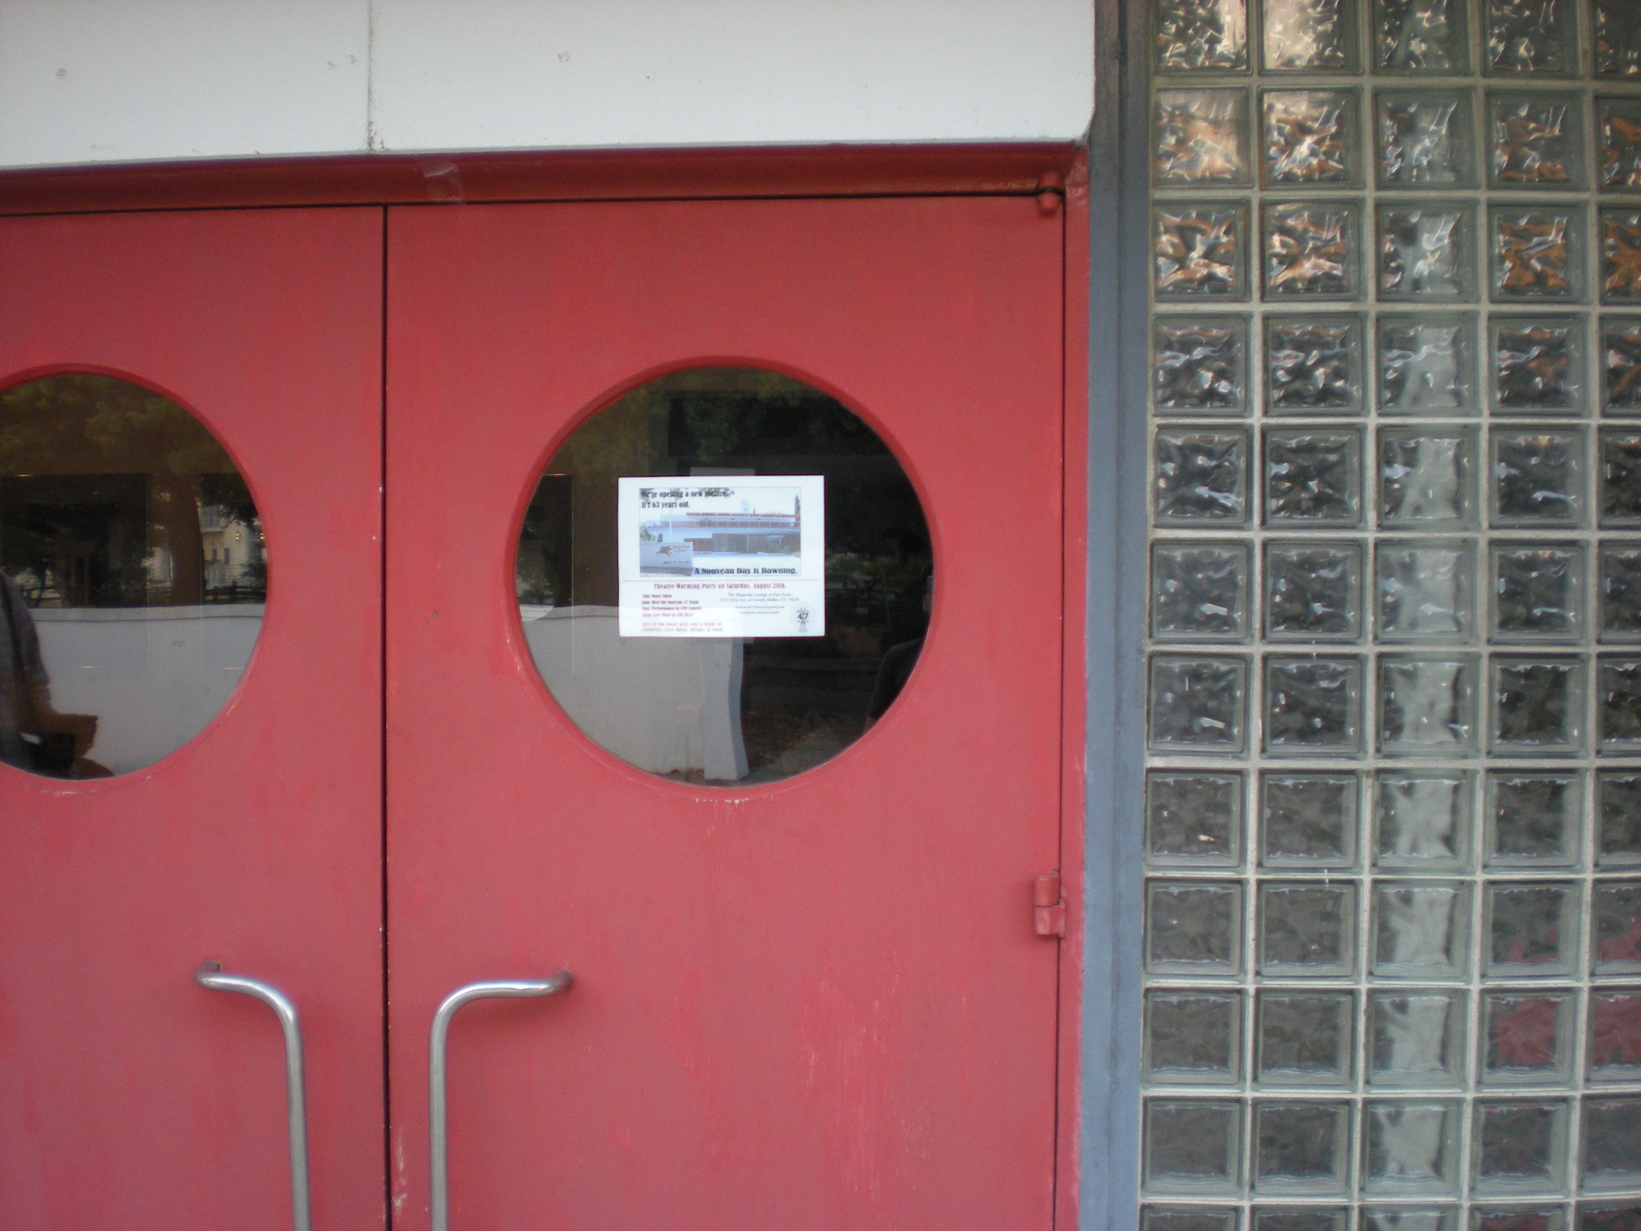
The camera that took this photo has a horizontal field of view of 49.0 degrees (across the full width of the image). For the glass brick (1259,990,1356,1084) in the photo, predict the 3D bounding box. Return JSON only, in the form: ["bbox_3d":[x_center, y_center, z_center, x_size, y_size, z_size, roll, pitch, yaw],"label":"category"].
[{"bbox_3d":[0.653,0.562,2.450,0.140,0.140,0.090,0,1,4],"label":"glass brick"}]

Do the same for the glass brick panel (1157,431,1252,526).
[{"bbox_3d":[0.513,-0.185,2.444,0.140,0.140,0.090,0,1,4],"label":"glass brick panel"}]

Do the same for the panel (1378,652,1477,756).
[{"bbox_3d":[0.808,0.117,2.422,0.140,0.140,0.085,0,1,3],"label":"panel"}]

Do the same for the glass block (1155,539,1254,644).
[{"bbox_3d":[0.516,-0.034,2.468,0.143,0.143,0.088,0,2,4],"label":"glass block"}]

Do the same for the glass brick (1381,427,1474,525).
[{"bbox_3d":[0.813,-0.184,2.444,0.143,0.143,0.088,0,2,4],"label":"glass brick"}]

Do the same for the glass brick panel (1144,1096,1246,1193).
[{"bbox_3d":[0.508,0.720,2.484,0.143,0.143,0.088,0,2,4],"label":"glass brick panel"}]

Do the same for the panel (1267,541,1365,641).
[{"bbox_3d":[0.659,-0.034,2.428,0.140,0.140,0.085,0,1,3],"label":"panel"}]

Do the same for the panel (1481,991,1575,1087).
[{"bbox_3d":[0.939,0.559,2.424,0.140,0.140,0.085,0,1,3],"label":"panel"}]

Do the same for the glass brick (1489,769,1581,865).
[{"bbox_3d":[0.946,0.267,2.417,0.140,0.140,0.085,0,1,3],"label":"glass brick"}]

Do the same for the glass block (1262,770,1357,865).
[{"bbox_3d":[0.656,0.270,2.444,0.140,0.140,0.090,0,1,4],"label":"glass block"}]

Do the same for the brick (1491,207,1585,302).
[{"bbox_3d":[0.946,-0.475,2.411,0.140,0.140,0.090,0,1,4],"label":"brick"}]

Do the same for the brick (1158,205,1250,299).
[{"bbox_3d":[0.515,-0.489,2.458,0.143,0.143,0.088,0,2,4],"label":"brick"}]

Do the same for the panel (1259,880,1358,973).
[{"bbox_3d":[0.654,0.414,2.447,0.140,0.140,0.090,0,1,4],"label":"panel"}]

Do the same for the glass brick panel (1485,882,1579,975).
[{"bbox_3d":[0.952,0.418,2.447,0.143,0.143,0.088,0,2,4],"label":"glass brick panel"}]

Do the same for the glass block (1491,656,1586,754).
[{"bbox_3d":[0.950,0.118,2.422,0.140,0.140,0.090,0,1,4],"label":"glass block"}]

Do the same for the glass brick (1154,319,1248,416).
[{"bbox_3d":[0.516,-0.338,2.461,0.143,0.143,0.088,0,2,4],"label":"glass brick"}]

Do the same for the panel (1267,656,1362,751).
[{"bbox_3d":[0.658,0.116,2.431,0.140,0.140,0.085,0,1,3],"label":"panel"}]

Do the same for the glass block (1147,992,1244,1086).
[{"bbox_3d":[0.510,0.567,2.476,0.142,0.142,0.090,0,2,4],"label":"glass block"}]

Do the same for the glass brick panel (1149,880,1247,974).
[{"bbox_3d":[0.512,0.422,2.477,0.143,0.143,0.088,0,2,4],"label":"glass brick panel"}]

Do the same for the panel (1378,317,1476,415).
[{"bbox_3d":[0.812,-0.334,2.441,0.143,0.143,0.088,0,2,4],"label":"panel"}]

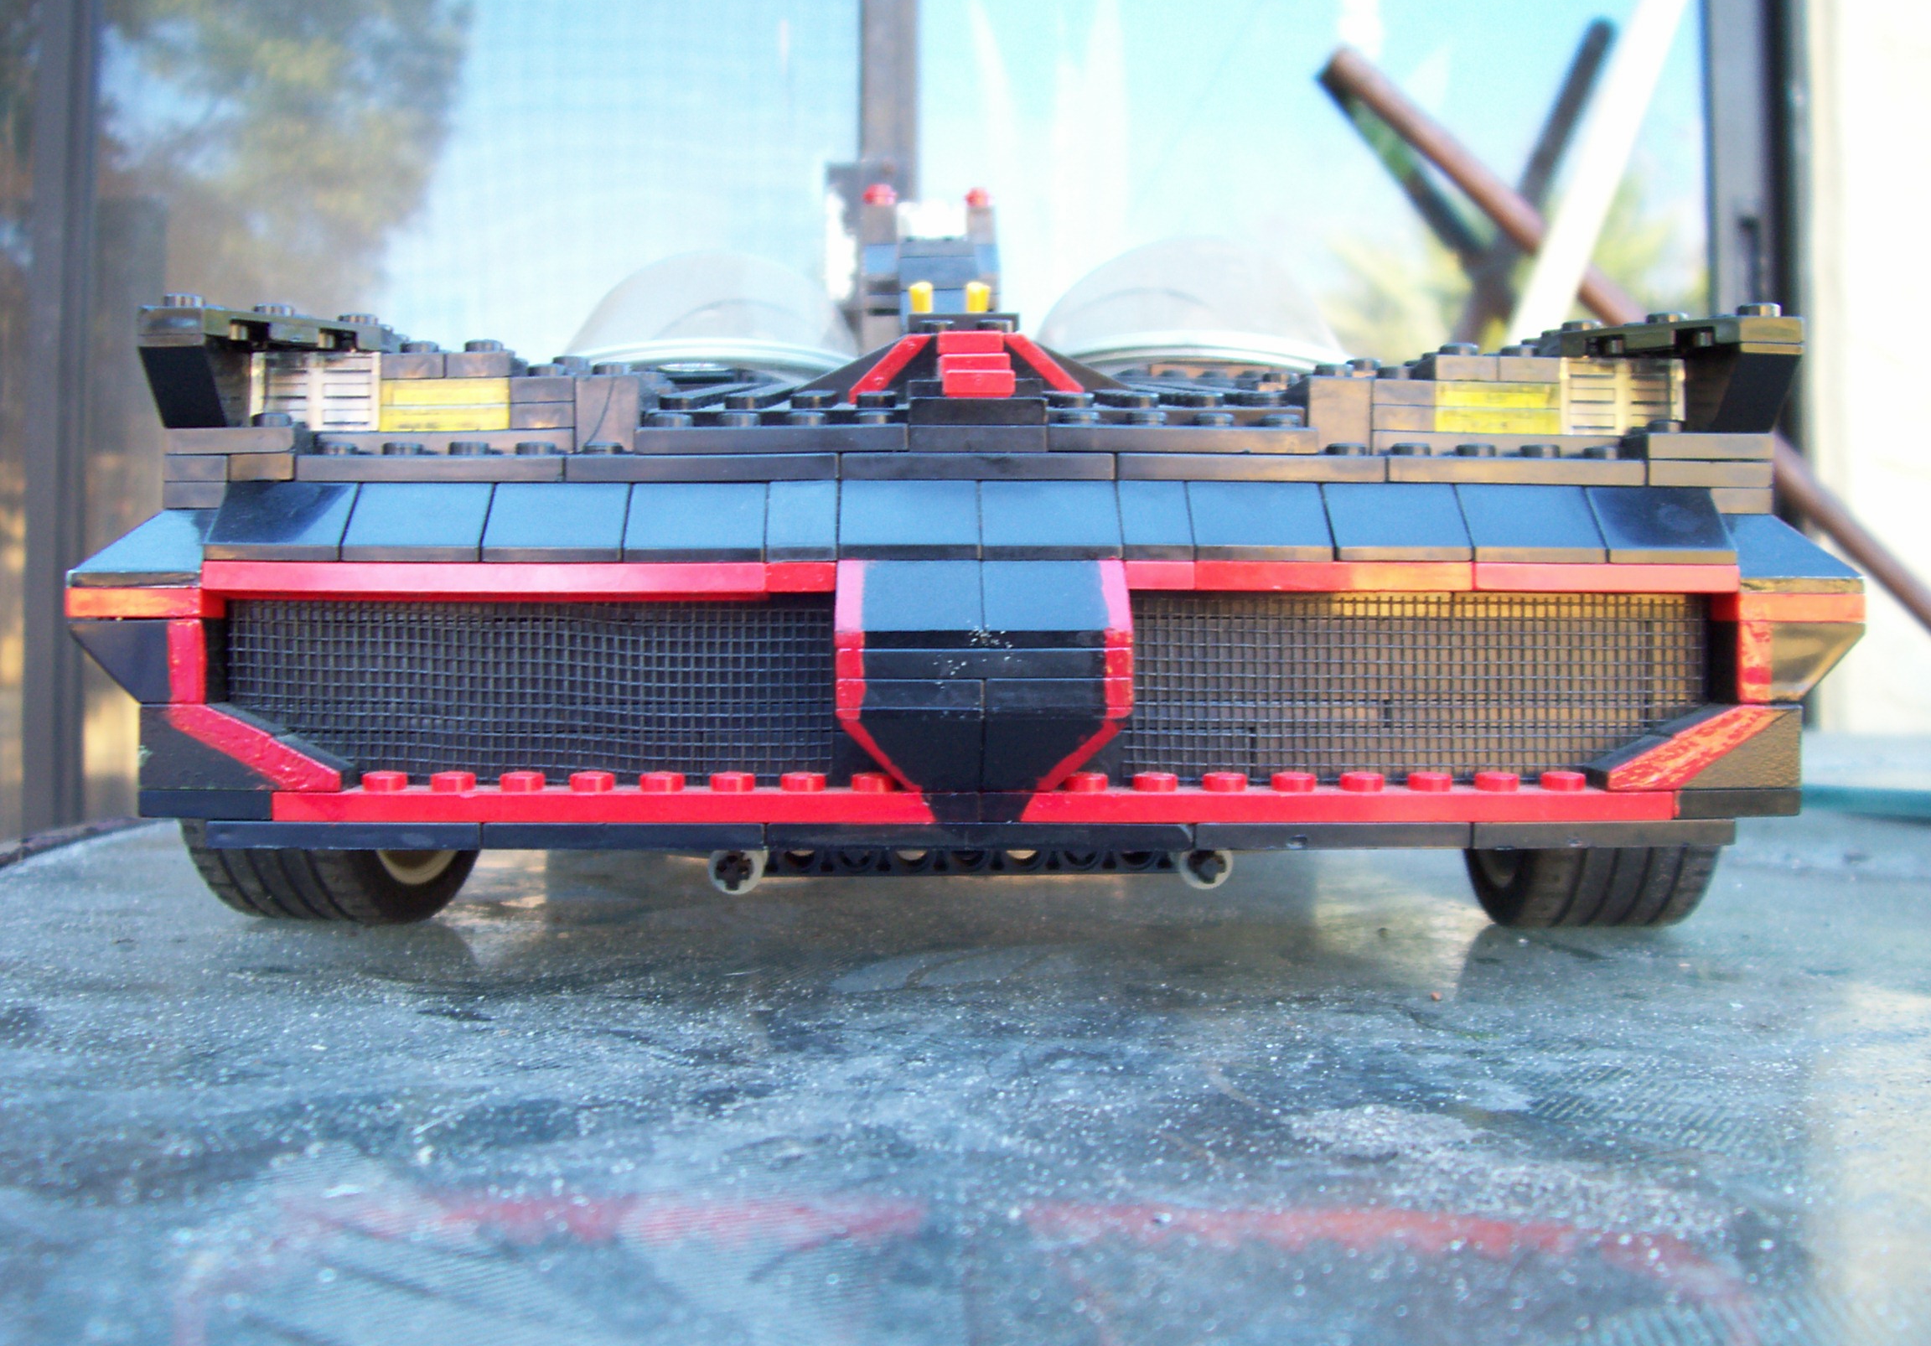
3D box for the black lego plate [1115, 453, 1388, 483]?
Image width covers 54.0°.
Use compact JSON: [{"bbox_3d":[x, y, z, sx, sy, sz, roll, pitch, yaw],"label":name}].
[{"bbox_3d":[0.033,-0.024,0.229,0.032,0.003,0.011,0,1,-1],"label":"black lego plate"}]

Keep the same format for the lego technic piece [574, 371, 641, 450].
[{"bbox_3d":[-0.043,-0.031,0.234,0.008,0.010,0.011,0,2,-2],"label":"lego technic piece"}]

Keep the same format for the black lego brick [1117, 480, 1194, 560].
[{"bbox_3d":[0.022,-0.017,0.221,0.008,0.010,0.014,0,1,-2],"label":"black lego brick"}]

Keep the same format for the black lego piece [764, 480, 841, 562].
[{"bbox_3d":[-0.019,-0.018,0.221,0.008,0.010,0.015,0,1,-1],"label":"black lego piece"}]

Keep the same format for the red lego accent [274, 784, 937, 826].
[{"bbox_3d":[-0.041,0.015,0.217,0.075,0.004,0.008,0,1,-2],"label":"red lego accent"}]

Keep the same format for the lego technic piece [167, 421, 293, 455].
[{"bbox_3d":[-0.085,-0.027,0.223,0.016,0.003,0.009,0,1,-2],"label":"lego technic piece"}]

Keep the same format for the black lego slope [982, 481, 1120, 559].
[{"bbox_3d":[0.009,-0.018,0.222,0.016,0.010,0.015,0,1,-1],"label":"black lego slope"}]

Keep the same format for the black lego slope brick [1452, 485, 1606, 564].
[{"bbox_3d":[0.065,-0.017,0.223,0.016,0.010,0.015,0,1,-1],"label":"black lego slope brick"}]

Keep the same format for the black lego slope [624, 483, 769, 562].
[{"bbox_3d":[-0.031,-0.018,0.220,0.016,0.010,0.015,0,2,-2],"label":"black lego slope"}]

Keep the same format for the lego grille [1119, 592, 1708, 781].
[{"bbox_3d":[0.053,0.002,0.224,0.070,0.022,0.003,0,2,-2],"label":"lego grille"}]

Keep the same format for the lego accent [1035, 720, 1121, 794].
[{"bbox_3d":[0.013,0.009,0.211,0.010,0.008,0.007,0,1,-2],"label":"lego accent"}]

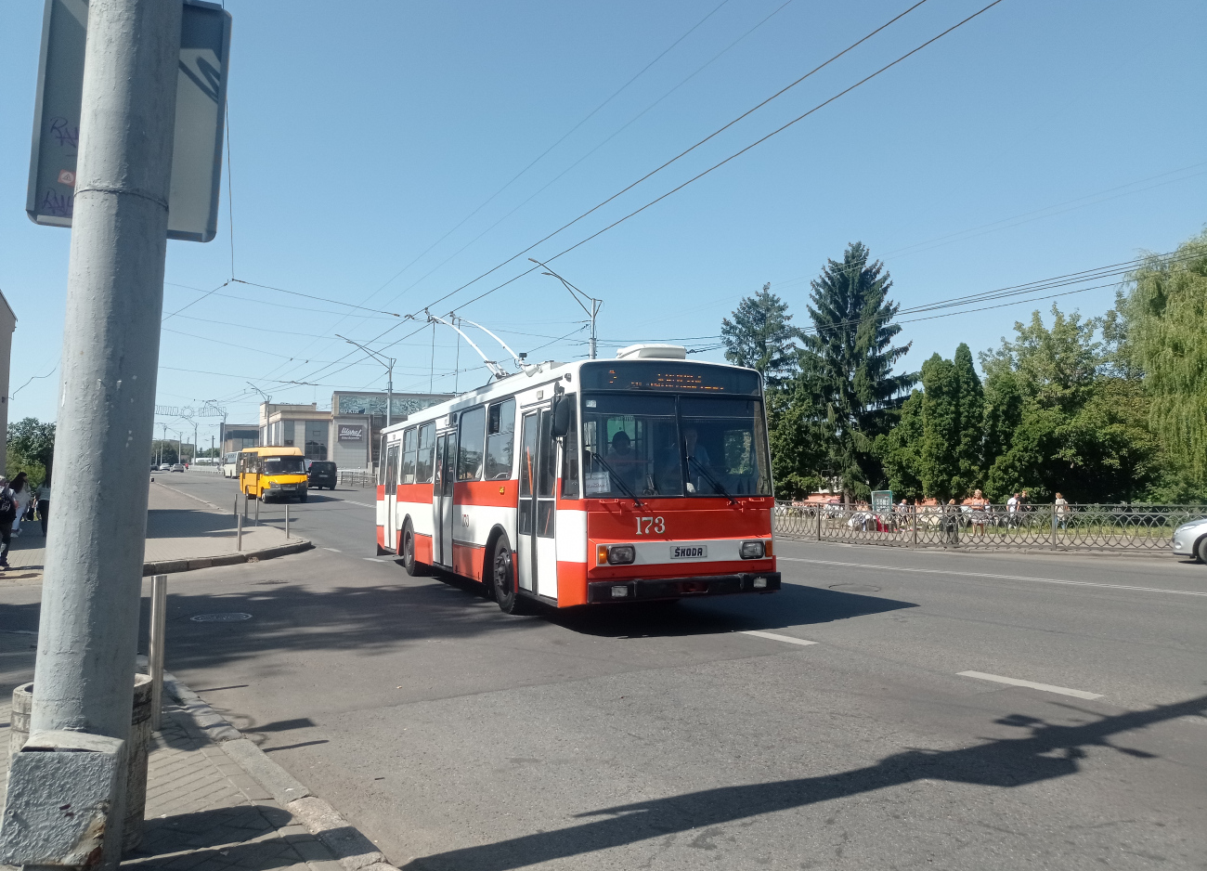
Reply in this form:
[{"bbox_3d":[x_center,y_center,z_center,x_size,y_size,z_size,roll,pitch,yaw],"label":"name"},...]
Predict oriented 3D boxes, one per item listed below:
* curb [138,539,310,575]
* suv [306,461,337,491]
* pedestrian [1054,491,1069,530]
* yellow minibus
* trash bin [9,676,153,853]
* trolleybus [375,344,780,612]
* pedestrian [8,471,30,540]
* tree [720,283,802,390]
[{"bbox_3d":[-8.050,2.660,21.500,0.500,0.200,7.300,0,-3,7],"label":"curb"},{"bbox_3d":[-19.200,2.680,65.500,1.880,1.880,4.800,2,-4,-25],"label":"suv"},{"bbox_3d":[18.700,3.140,39.800,0.550,1.640,0.480,0,-3,6],"label":"pedestrian"},{"bbox_3d":[-16.450,1.960,48.600,2.050,2.620,5.700,2,-4,-30],"label":"yellow minibus"},{"bbox_3d":[-2.070,1.303,3.864,0.490,0.615,0.490,1,-3,0],"label":"trash bin"},{"bbox_3d":[-1.315,0.796,15.358,2.500,3.200,11.340,1,-3,-23],"label":"trolleybus"},{"bbox_3d":[-14.520,1.725,24.200,0.550,1.640,0.480,2,-4,-21],"label":"pedestrian"},{"bbox_3d":[10.300,-2.250,63.000,6.000,15.100,6.000,0,-3,0],"label":"tree"}]

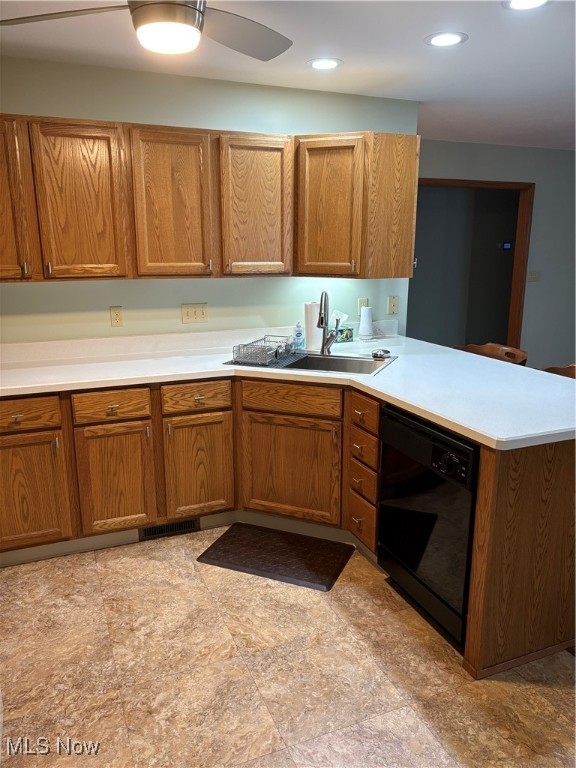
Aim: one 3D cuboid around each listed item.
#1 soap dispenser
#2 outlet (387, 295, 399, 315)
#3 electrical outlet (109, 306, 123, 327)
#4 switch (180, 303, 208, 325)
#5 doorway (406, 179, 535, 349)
[{"bbox_3d":[0.066,-0.298,3.503,0.068,0.180,0.050,0,13,1],"label":"soap dispenser"},{"bbox_3d":[0.719,-0.539,3.943,0.072,0.117,0.016,-6,14,-21],"label":"outlet"},{"bbox_3d":[-0.972,-0.382,3.275,0.070,0.115,0.012,-6,14,-21],"label":"electrical outlet"},{"bbox_3d":[-0.554,-0.420,3.441,0.160,0.115,0.012,-6,14,-21],"label":"switch"},{"bbox_3d":[1.610,-0.827,5.513,1.600,2.113,0.140,-6,14,-21],"label":"doorway"}]

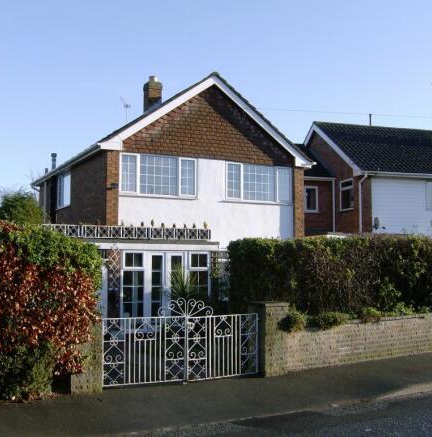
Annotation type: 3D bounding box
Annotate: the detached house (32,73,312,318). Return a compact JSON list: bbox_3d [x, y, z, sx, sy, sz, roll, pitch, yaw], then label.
[{"bbox_3d":[-2.093,-0.456,21.072,7.480,7.830,9.600,2,-5,-27],"label":"detached house"}]

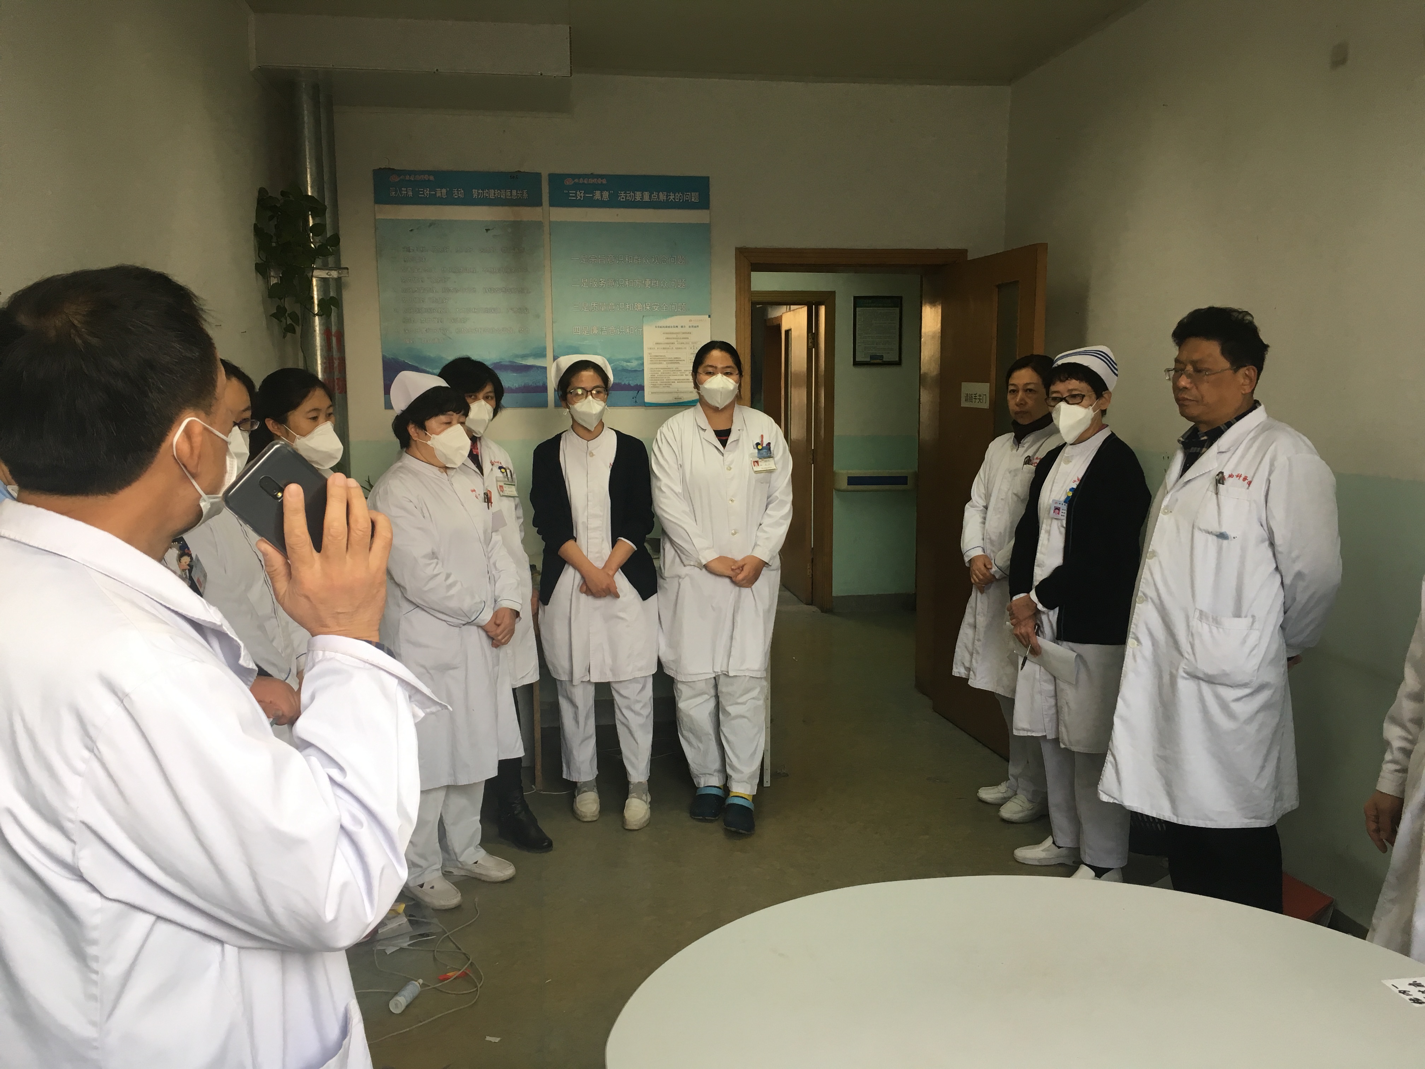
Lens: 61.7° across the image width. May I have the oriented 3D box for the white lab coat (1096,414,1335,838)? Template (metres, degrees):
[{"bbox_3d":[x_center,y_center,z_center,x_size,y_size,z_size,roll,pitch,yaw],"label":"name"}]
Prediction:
[{"bbox_3d":[1.183,0.193,2.796,0.410,0.990,0.510,-3,7,-16],"label":"white lab coat"}]

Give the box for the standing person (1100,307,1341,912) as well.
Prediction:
[{"bbox_3d":[1.183,0.323,2.822,0.410,1.695,0.510,-3,7,-16],"label":"standing person"}]

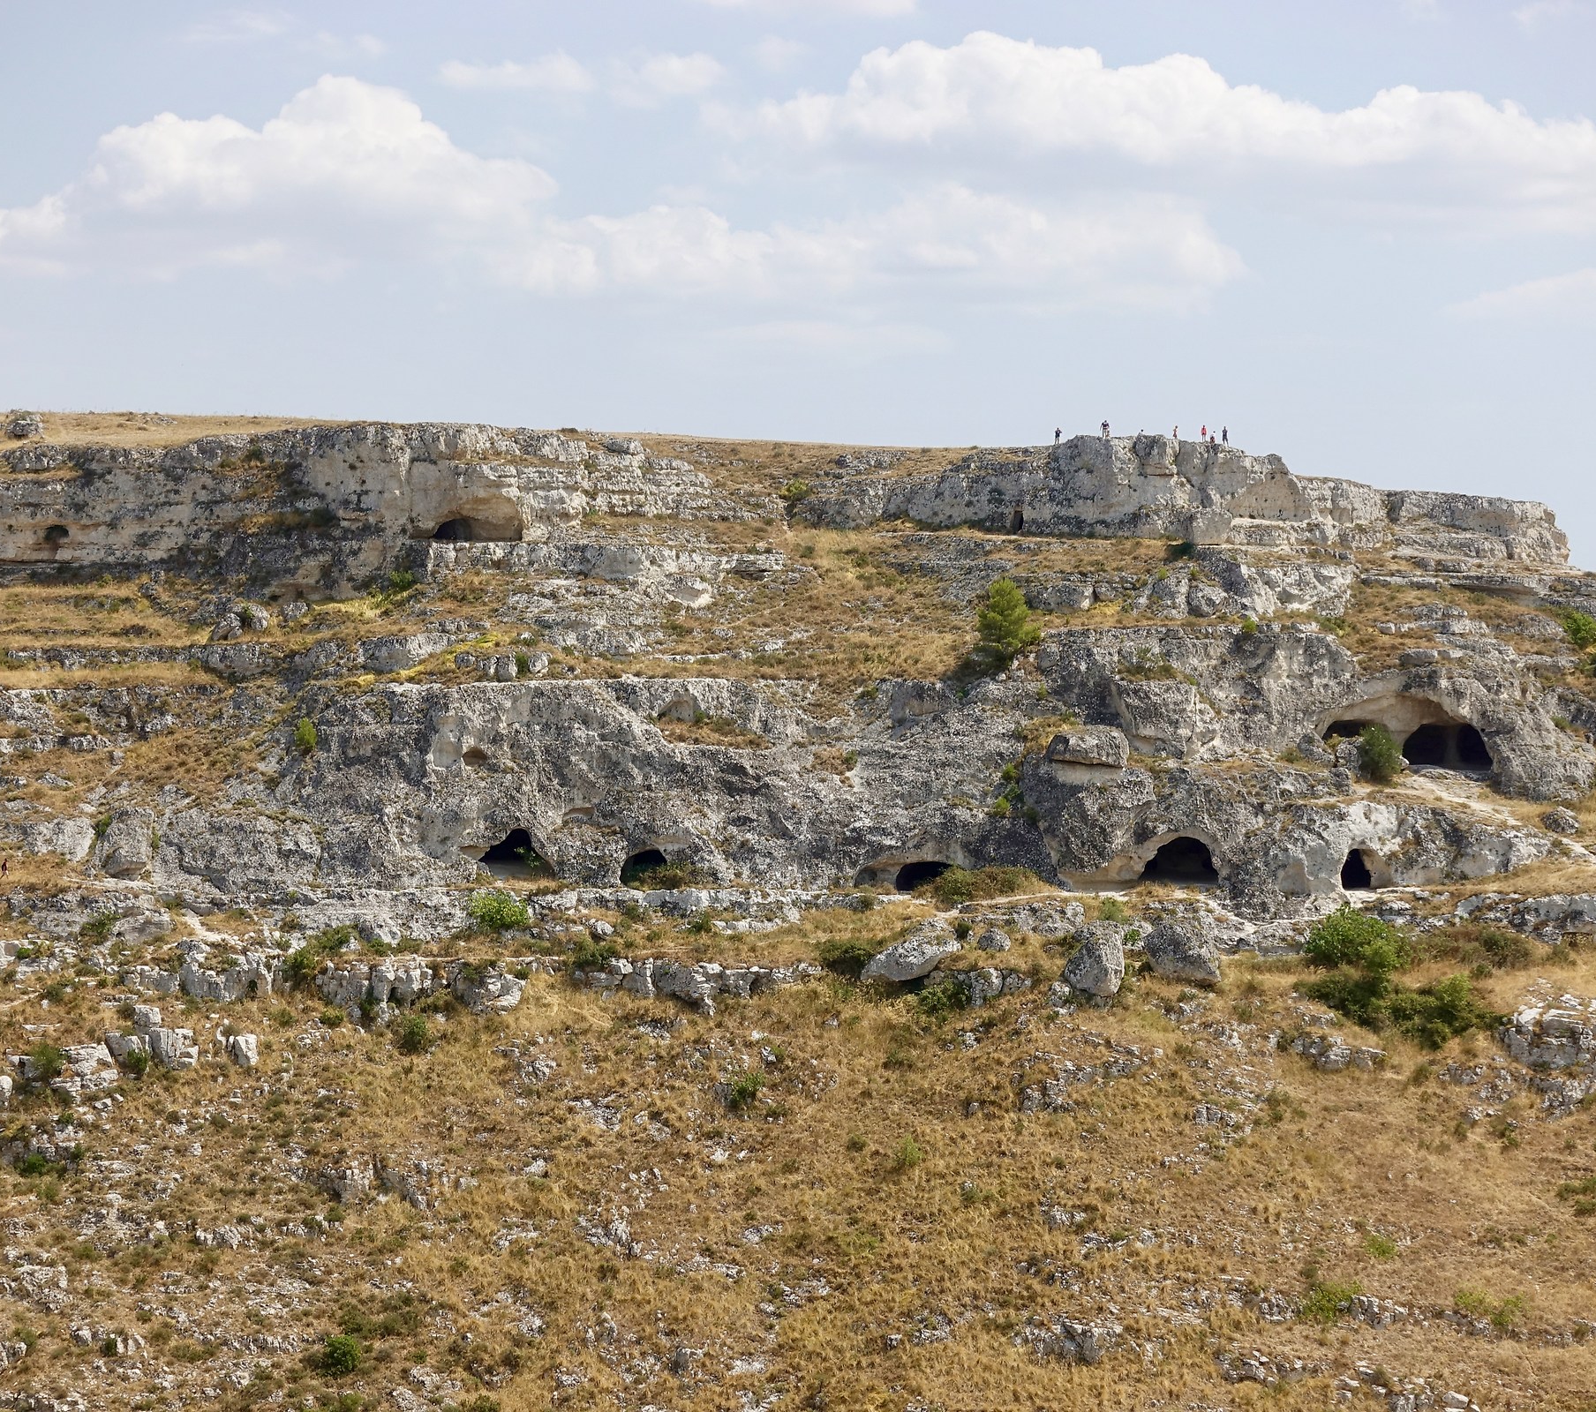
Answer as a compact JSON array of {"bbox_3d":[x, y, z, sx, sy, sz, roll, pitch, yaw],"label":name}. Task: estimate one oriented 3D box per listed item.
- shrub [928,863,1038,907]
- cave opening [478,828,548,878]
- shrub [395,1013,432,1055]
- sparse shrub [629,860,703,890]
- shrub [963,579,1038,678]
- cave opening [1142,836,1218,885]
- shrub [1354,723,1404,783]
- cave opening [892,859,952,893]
[{"bbox_3d":[15.611,15.195,345.000,9.675,3.647,5.200,0,-1,0],"label":"shrub"},{"bbox_3d":[-24.050,12.450,343.000,6.010,4.200,3.000,0,0,0],"label":"cave opening"},{"bbox_3d":[-30.519,26.065,322.000,2.883,3.277,2.700,0,-1,0],"label":"shrub"},{"bbox_3d":[-11.072,14.392,346.000,6.193,2.534,3.700,0,-1,0],"label":"sparse shrub"},{"bbox_3d":[18.701,-7.333,367.000,6.412,8.652,6.000,0,-1,0],"label":"shrub"},{"bbox_3d":[32.180,13.070,341.000,6.390,4.170,3.200,0,0,0],"label":"cave opening"},{"bbox_3d":[50.080,4.140,350.000,4.140,5.140,3.700,0,0,0],"label":"shrub"},{"bbox_3d":[10.560,14.340,343.000,5.230,2.660,2.800,0,0,0],"label":"cave opening"}]

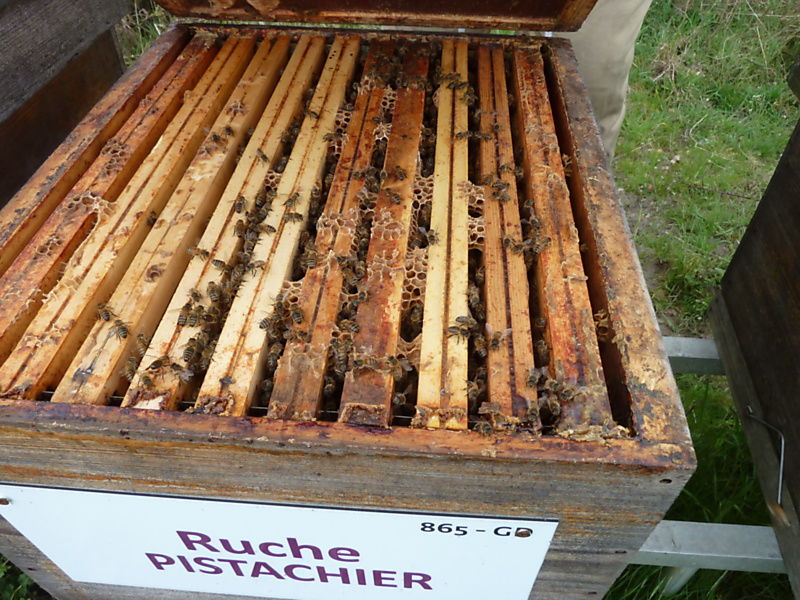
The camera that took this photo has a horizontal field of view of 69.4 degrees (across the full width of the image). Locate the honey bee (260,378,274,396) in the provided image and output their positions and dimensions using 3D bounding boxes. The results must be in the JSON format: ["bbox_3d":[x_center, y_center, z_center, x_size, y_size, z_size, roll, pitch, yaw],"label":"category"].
[{"bbox_3d":[-0.073,0.048,0.319,0.006,0.005,0.012,-4,47,-4],"label":"honey bee"}]

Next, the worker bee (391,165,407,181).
[{"bbox_3d":[0.000,-0.096,0.438,0.007,0.005,0.013,-5,47,-5],"label":"worker bee"}]

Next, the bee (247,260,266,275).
[{"bbox_3d":[-0.091,-0.021,0.366,0.012,0.005,0.006,-17,49,-16],"label":"bee"}]

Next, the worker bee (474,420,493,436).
[{"bbox_3d":[0.042,0.064,0.289,0.007,0.005,0.012,-13,28,-12],"label":"worker bee"}]

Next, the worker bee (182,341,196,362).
[{"bbox_3d":[-0.119,0.028,0.327,0.007,0.005,0.013,-1,47,0],"label":"worker bee"}]

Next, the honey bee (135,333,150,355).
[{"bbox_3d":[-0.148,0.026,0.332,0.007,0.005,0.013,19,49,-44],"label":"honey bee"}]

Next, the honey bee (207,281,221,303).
[{"bbox_3d":[-0.114,-0.005,0.351,0.007,0.005,0.014,-14,48,-13],"label":"honey bee"}]

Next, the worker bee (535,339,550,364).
[{"bbox_3d":[0.081,0.030,0.329,0.007,0.005,0.013,-6,57,11],"label":"worker bee"}]

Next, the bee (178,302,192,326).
[{"bbox_3d":[-0.125,0.008,0.336,0.006,0.005,0.013,-1,46,-1],"label":"bee"}]

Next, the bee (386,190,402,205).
[{"bbox_3d":[-0.004,-0.075,0.424,0.007,0.005,0.013,-19,50,-17],"label":"bee"}]

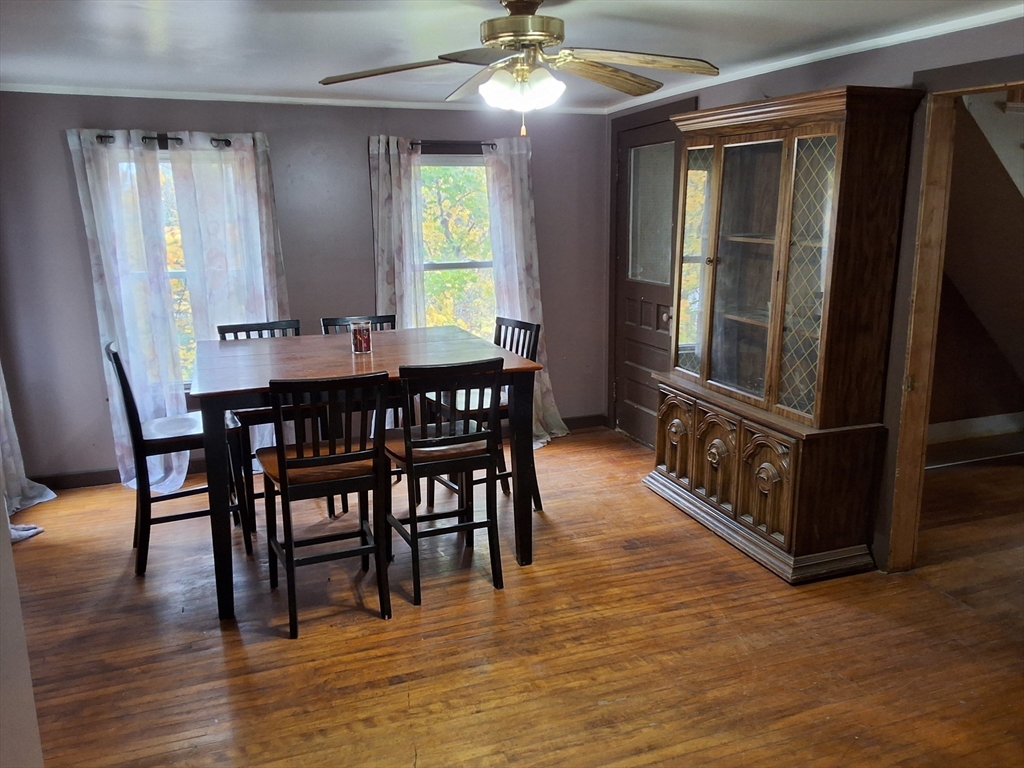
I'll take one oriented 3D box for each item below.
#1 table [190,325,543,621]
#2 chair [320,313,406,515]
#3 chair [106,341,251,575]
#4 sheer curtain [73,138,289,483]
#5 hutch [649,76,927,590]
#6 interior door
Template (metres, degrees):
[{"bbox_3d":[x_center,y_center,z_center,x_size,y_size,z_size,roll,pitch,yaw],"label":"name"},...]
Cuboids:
[{"bbox_3d":[-0.749,0.297,3.971,1.375,0.906,1.385,-5,12,-19],"label":"table"},{"bbox_3d":[-0.765,0.150,4.502,0.450,0.980,0.510,-4,12,-15],"label":"chair"},{"bbox_3d":[-1.528,0.299,3.814,0.515,0.980,0.450,-7,13,-29],"label":"chair"},{"bbox_3d":[-1.826,-0.413,4.753,1.100,2.000,0.200,-5,12,-20],"label":"sheer curtain"},{"bbox_3d":[1.182,-0.292,4.031,0.450,2.000,1.450,-4,12,-17],"label":"hutch"},{"bbox_3d":[0.886,-0.603,5.378,0.050,2.060,0.820,-5,12,-20],"label":"interior door"}]

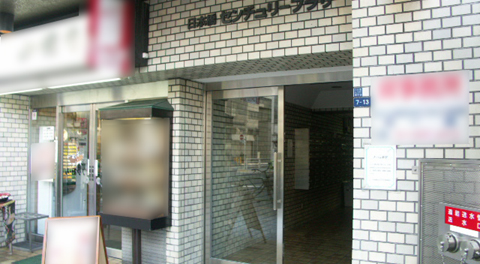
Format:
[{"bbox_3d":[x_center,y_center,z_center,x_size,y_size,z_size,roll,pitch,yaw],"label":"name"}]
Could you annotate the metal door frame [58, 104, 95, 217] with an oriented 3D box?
[{"bbox_3d":[-2.184,0.599,5.172,0.700,1.950,0.080,-1,-3,28],"label":"metal door frame"}]

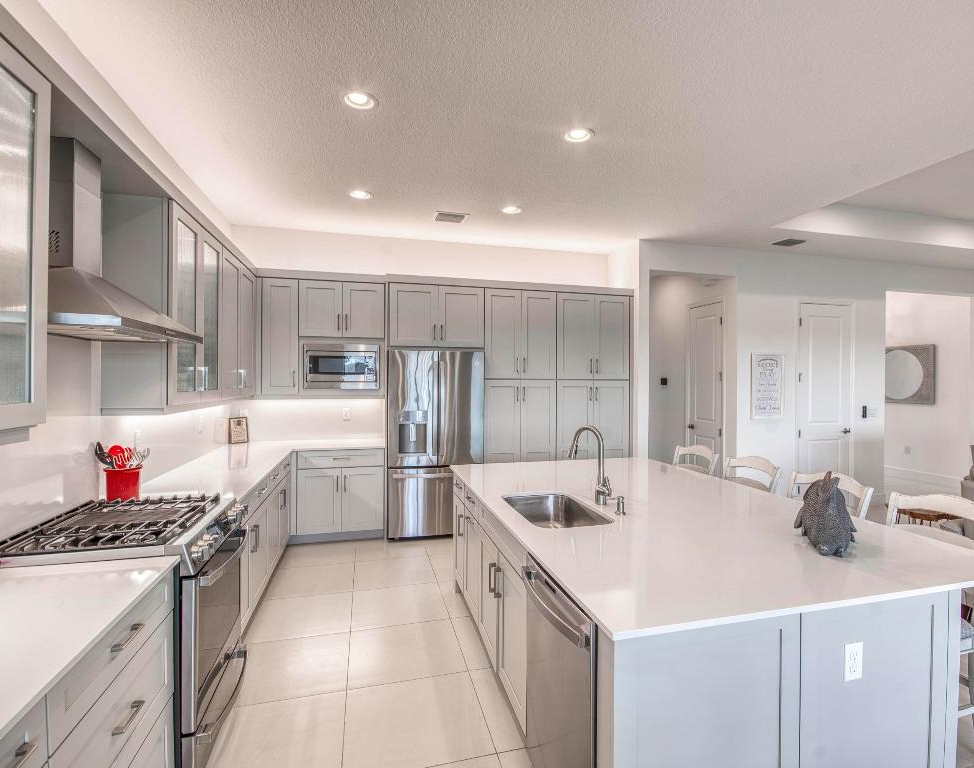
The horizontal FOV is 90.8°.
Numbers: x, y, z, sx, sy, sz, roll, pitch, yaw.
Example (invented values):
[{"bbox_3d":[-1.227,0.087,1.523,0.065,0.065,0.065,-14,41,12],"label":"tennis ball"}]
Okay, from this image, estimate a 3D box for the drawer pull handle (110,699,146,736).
[{"bbox_3d":[-0.967,0.901,1.298,0.031,0.012,0.130,0,1,-14],"label":"drawer pull handle"}]

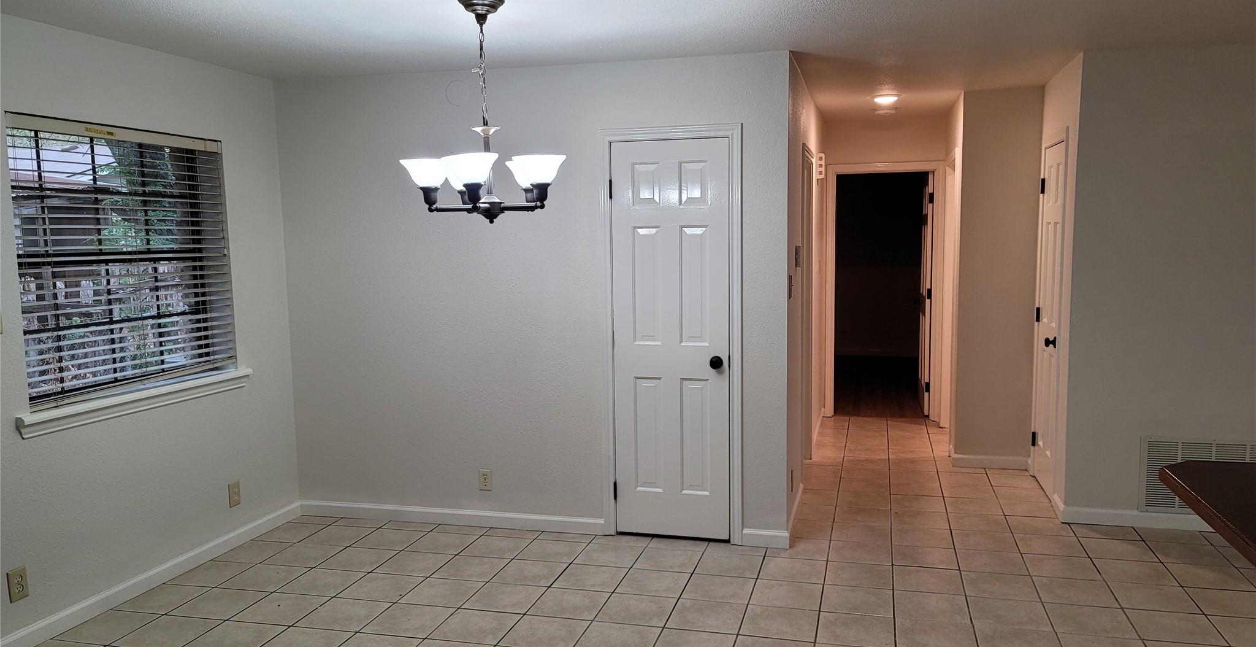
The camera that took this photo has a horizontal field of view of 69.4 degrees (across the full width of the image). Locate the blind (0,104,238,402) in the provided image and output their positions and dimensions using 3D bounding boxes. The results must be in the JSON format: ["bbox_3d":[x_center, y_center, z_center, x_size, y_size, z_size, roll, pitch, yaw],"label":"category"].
[{"bbox_3d":[-2.251,-0.285,4.120,0.055,1.165,1.200,0,6,15],"label":"blind"}]

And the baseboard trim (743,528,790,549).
[{"bbox_3d":[0.698,1.086,4.576,0.234,0.084,0.014,0,6,15],"label":"baseboard trim"}]

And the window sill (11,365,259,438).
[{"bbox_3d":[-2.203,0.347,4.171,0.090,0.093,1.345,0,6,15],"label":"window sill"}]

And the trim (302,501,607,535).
[{"bbox_3d":[-1.008,1.076,5.040,1.835,0.083,0.014,0,6,15],"label":"trim"}]

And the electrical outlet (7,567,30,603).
[{"bbox_3d":[-2.380,1.013,3.539,0.008,0.121,0.079,0,6,15],"label":"electrical outlet"}]

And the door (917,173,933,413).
[{"bbox_3d":[2.599,-0.265,7.904,0.036,2.030,0.762,0,6,15],"label":"door"}]

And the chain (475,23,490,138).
[{"bbox_3d":[-0.532,-0.894,3.343,0.040,0.420,0.040,-2,6,-8],"label":"chain"}]

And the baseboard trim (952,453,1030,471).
[{"bbox_3d":[2.388,0.915,5.987,0.466,0.083,0.014,0,6,15],"label":"baseboard trim"}]

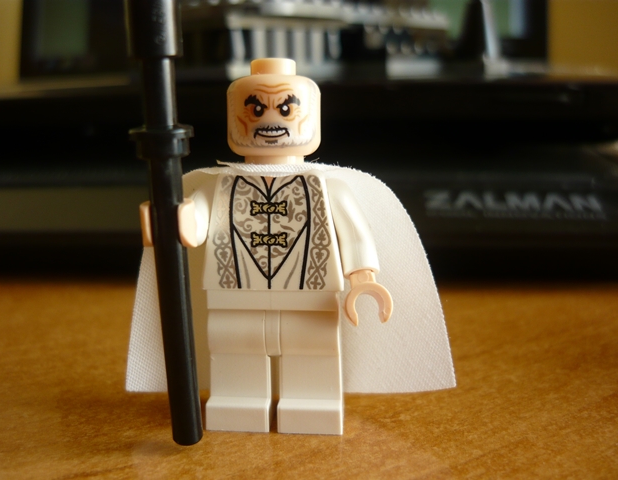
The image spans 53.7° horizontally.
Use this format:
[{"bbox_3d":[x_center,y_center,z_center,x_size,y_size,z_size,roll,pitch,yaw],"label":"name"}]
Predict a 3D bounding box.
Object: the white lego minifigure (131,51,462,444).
[{"bbox_3d":[-0.004,0.001,0.067,0.042,0.040,0.022,1,9,8],"label":"white lego minifigure"}]

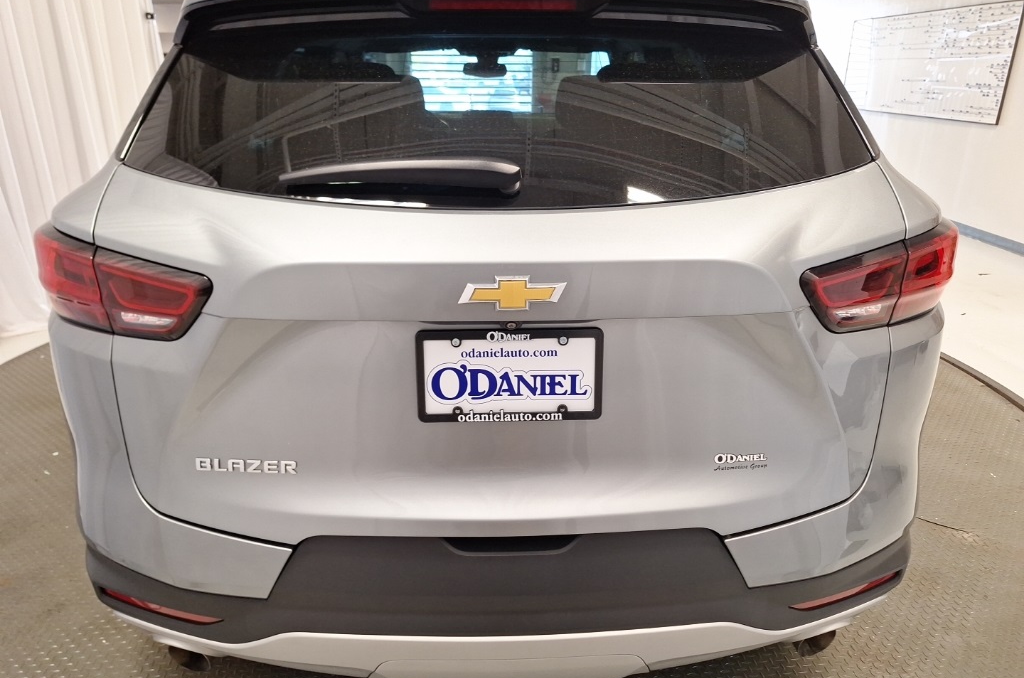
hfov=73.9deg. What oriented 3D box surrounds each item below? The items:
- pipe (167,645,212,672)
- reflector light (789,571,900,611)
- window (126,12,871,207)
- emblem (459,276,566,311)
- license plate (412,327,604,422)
[{"bbox_3d":[-0.676,0.658,1.511,0.100,0.085,0.130,4,20,11],"label":"pipe"},{"bbox_3d":[0.675,0.503,1.365,0.300,0.035,0.040,-7,21,-20],"label":"reflector light"},{"bbox_3d":[-0.014,-0.436,1.319,1.420,0.460,0.085,-1,-21,-2],"label":"window"},{"bbox_3d":[0.001,-0.072,1.081,0.172,0.056,0.015,-1,15,-2],"label":"emblem"},{"bbox_3d":[-0.004,0.059,1.135,0.312,0.159,0.015,-1,13,-2],"label":"license plate"}]

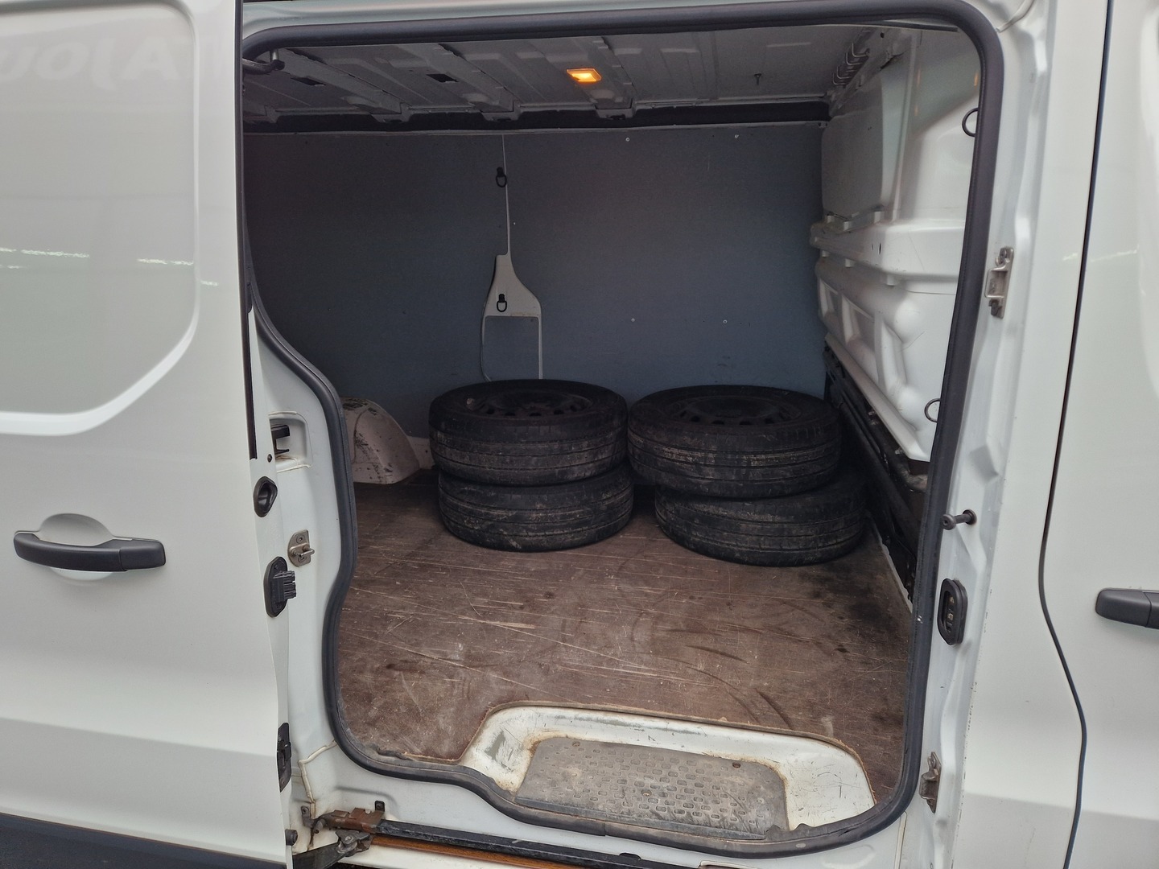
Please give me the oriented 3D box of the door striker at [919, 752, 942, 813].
[{"bbox_3d":[0.536,0.538,1.191,0.023,0.087,0.035,1,15,2],"label":"door striker"}]

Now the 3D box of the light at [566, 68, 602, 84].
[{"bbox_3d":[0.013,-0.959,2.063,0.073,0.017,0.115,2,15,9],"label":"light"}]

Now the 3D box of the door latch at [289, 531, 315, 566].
[{"bbox_3d":[-0.455,0.191,1.272,0.027,0.058,0.040,10,18,34],"label":"door latch"}]

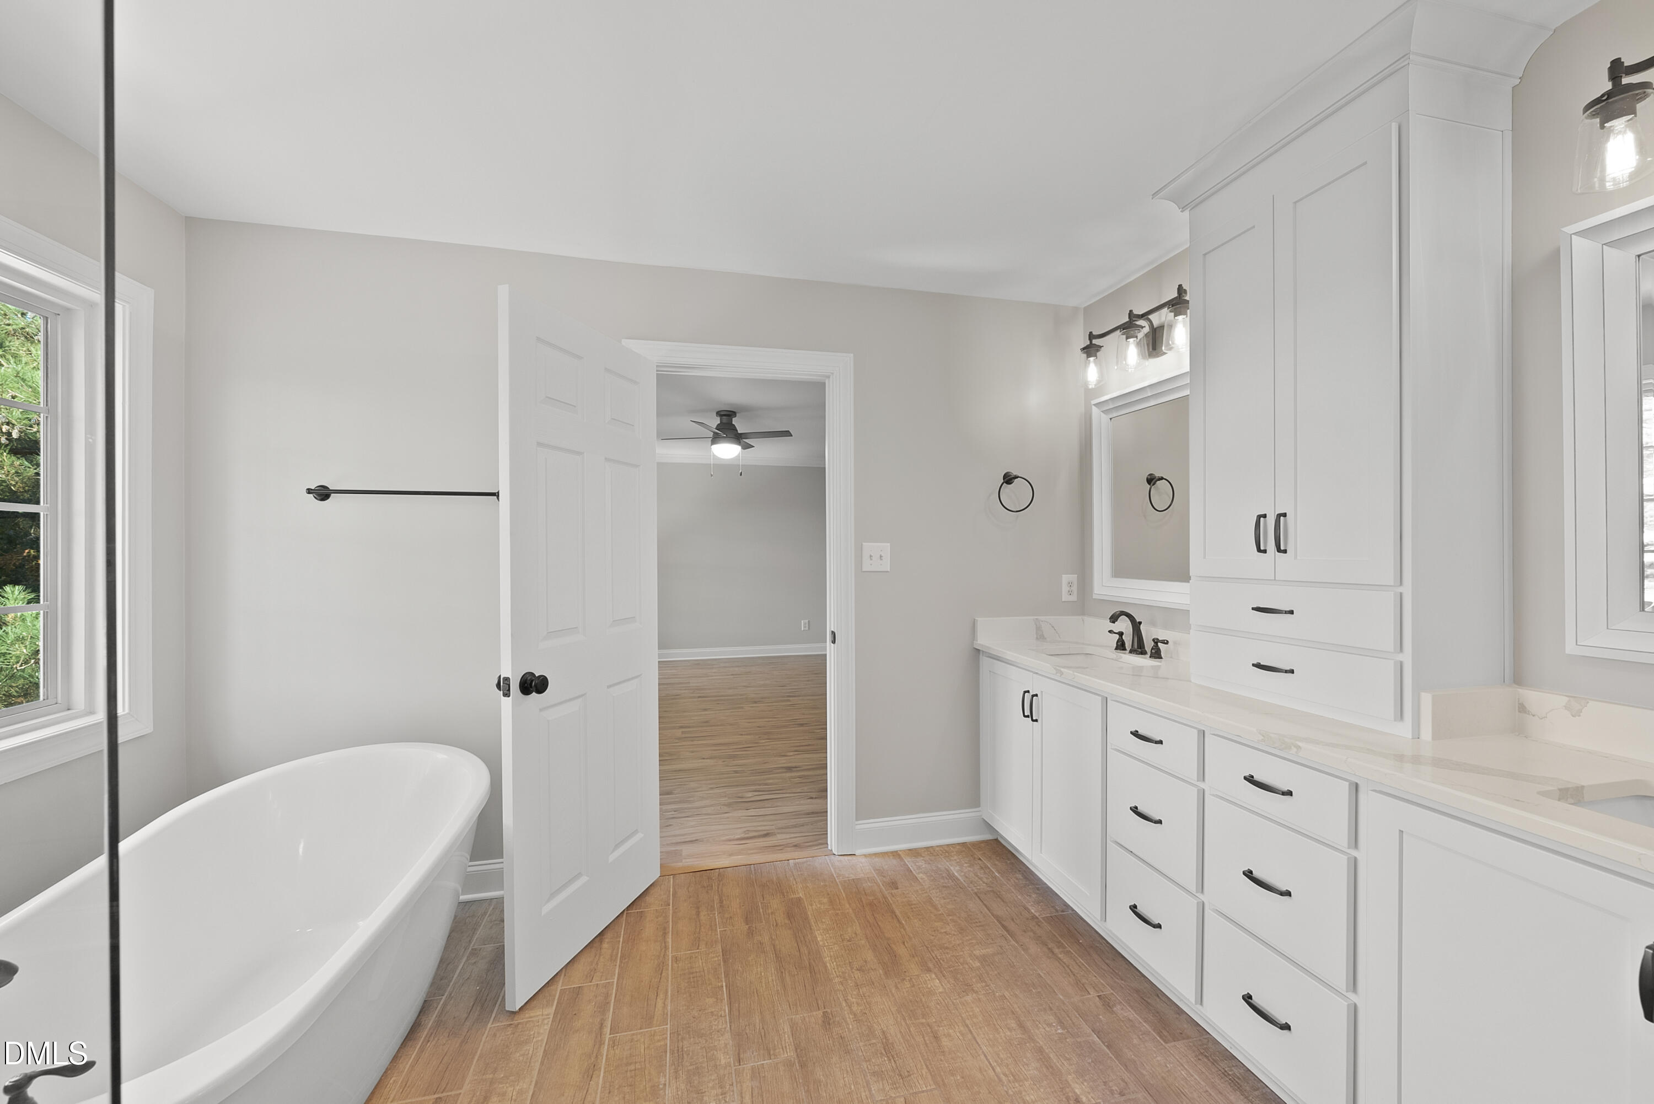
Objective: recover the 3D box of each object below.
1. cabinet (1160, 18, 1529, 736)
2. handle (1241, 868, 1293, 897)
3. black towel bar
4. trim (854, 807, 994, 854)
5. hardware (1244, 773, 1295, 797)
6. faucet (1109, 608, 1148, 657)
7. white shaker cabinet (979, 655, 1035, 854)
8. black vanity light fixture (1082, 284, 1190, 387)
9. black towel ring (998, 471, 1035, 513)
[{"bbox_3d":[1.331,-0.372,1.734,0.346,1.556,0.693,0,0,-13],"label":"cabinet"},{"bbox_3d":[0.997,0.750,1.458,0.029,0.016,0.108,0,0,-13],"label":"handle"},{"bbox_3d":[-1.501,-0.210,2.329,0.657,0.057,0.076,0,0,-13],"label":"black towel bar"},{"bbox_3d":[0.448,1.224,2.825,0.662,0.146,0.018,0,0,-13],"label":"trim"},{"bbox_3d":[0.997,0.529,1.456,0.029,0.016,0.108,0,0,-13],"label":"hardware"},{"bbox_3d":[1.191,0.318,2.542,0.166,0.169,0.065,0,0,-13],"label":"faucet"},{"bbox_3d":[0.972,0.818,2.712,0.502,0.783,0.462,0,0,-13],"label":"white shaker cabinet"},{"bbox_3d":[1.214,-0.817,2.510,0.206,0.241,0.632,0,0,-13],"label":"black vanity light fixture"},{"bbox_3d":[0.837,-0.268,2.883,0.175,0.189,0.076,0,0,-13],"label":"black towel ring"}]

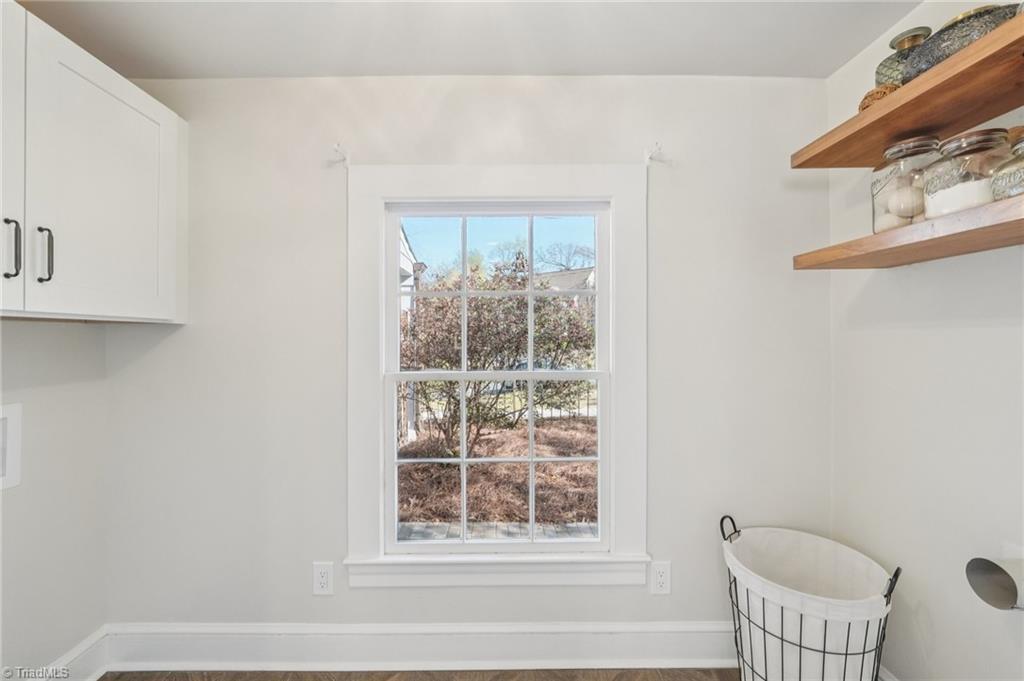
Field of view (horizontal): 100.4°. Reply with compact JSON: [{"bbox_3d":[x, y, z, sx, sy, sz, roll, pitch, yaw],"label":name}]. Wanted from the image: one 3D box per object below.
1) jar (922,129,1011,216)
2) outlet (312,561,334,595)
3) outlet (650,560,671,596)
[{"bbox_3d":[0.965,-0.344,0.885,0.120,0.160,0.120,0,0,0],"label":"jar"},{"bbox_3d":[-0.699,0.881,1.582,0.077,0.123,0.008,0,0,0],"label":"outlet"},{"bbox_3d":[0.553,0.880,1.582,0.077,0.123,0.008,0,0,0],"label":"outlet"}]

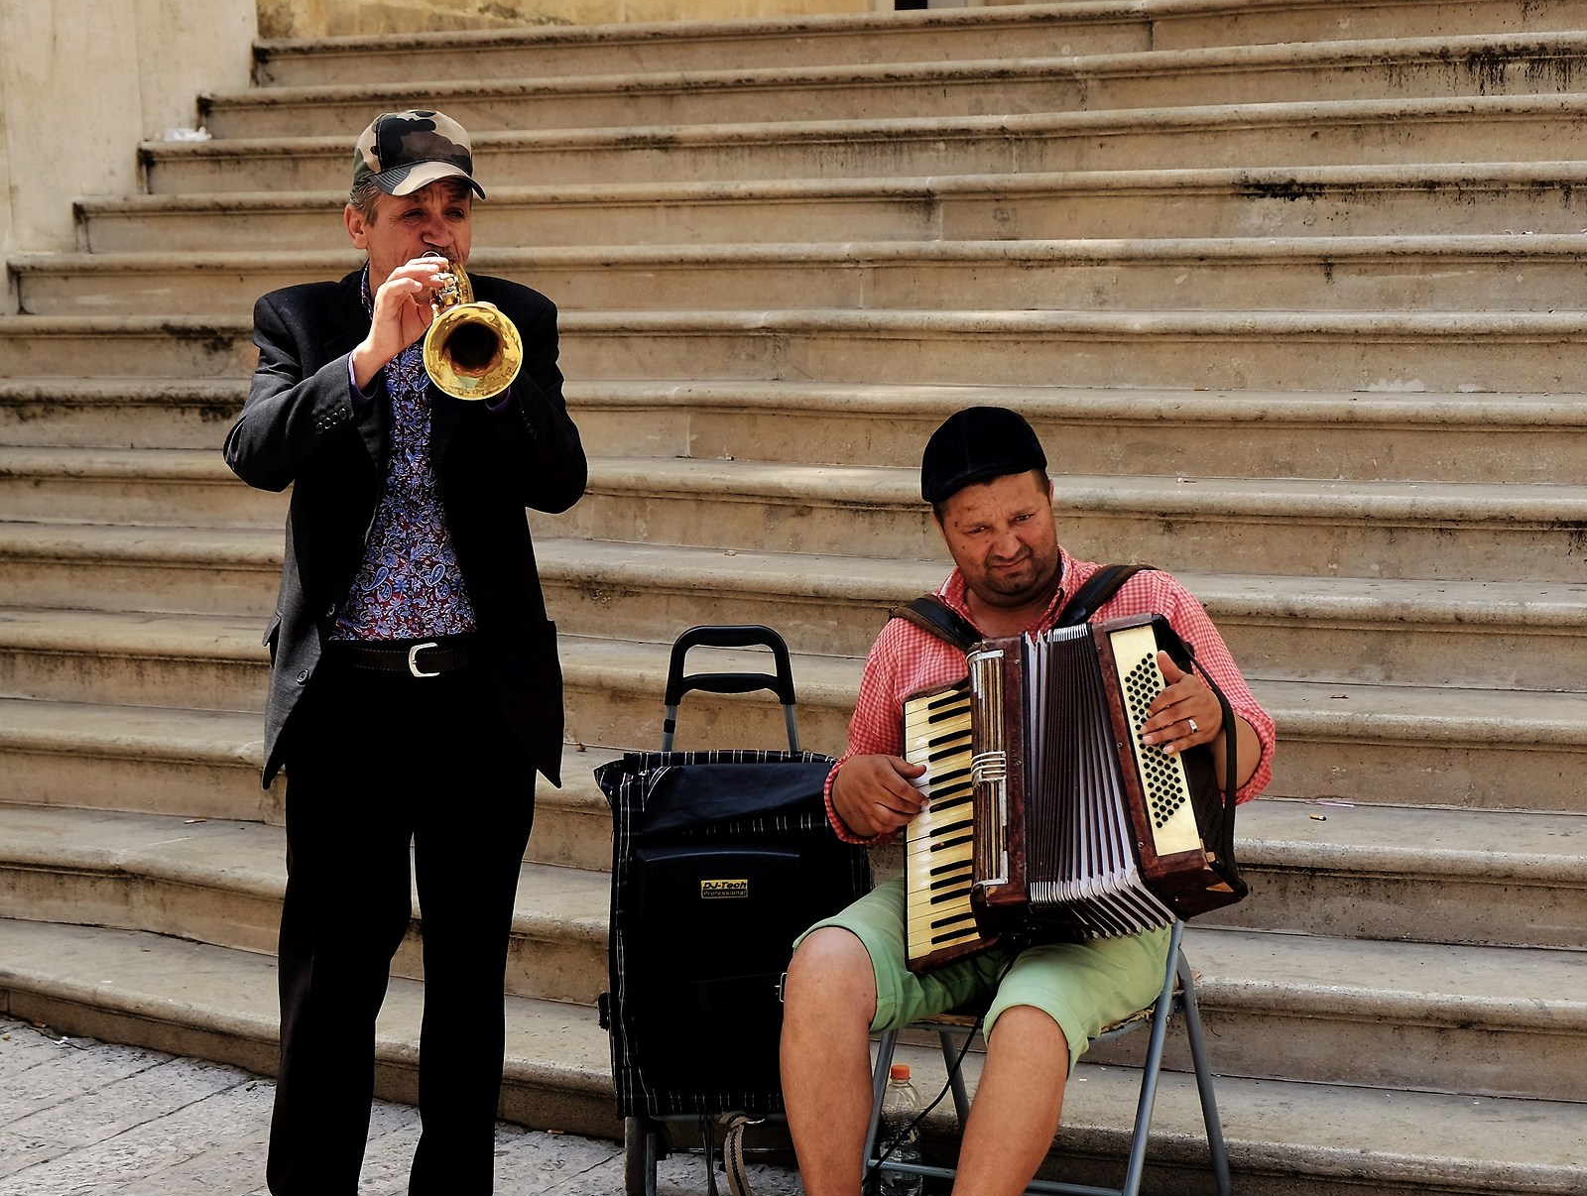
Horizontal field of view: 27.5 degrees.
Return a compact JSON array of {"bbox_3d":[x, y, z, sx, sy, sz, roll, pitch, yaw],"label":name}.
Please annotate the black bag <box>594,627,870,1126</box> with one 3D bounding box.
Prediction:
[{"bbox_3d":[-0.098,0.460,5.324,0.420,0.800,0.280,0,5,-1],"label":"black bag"}]

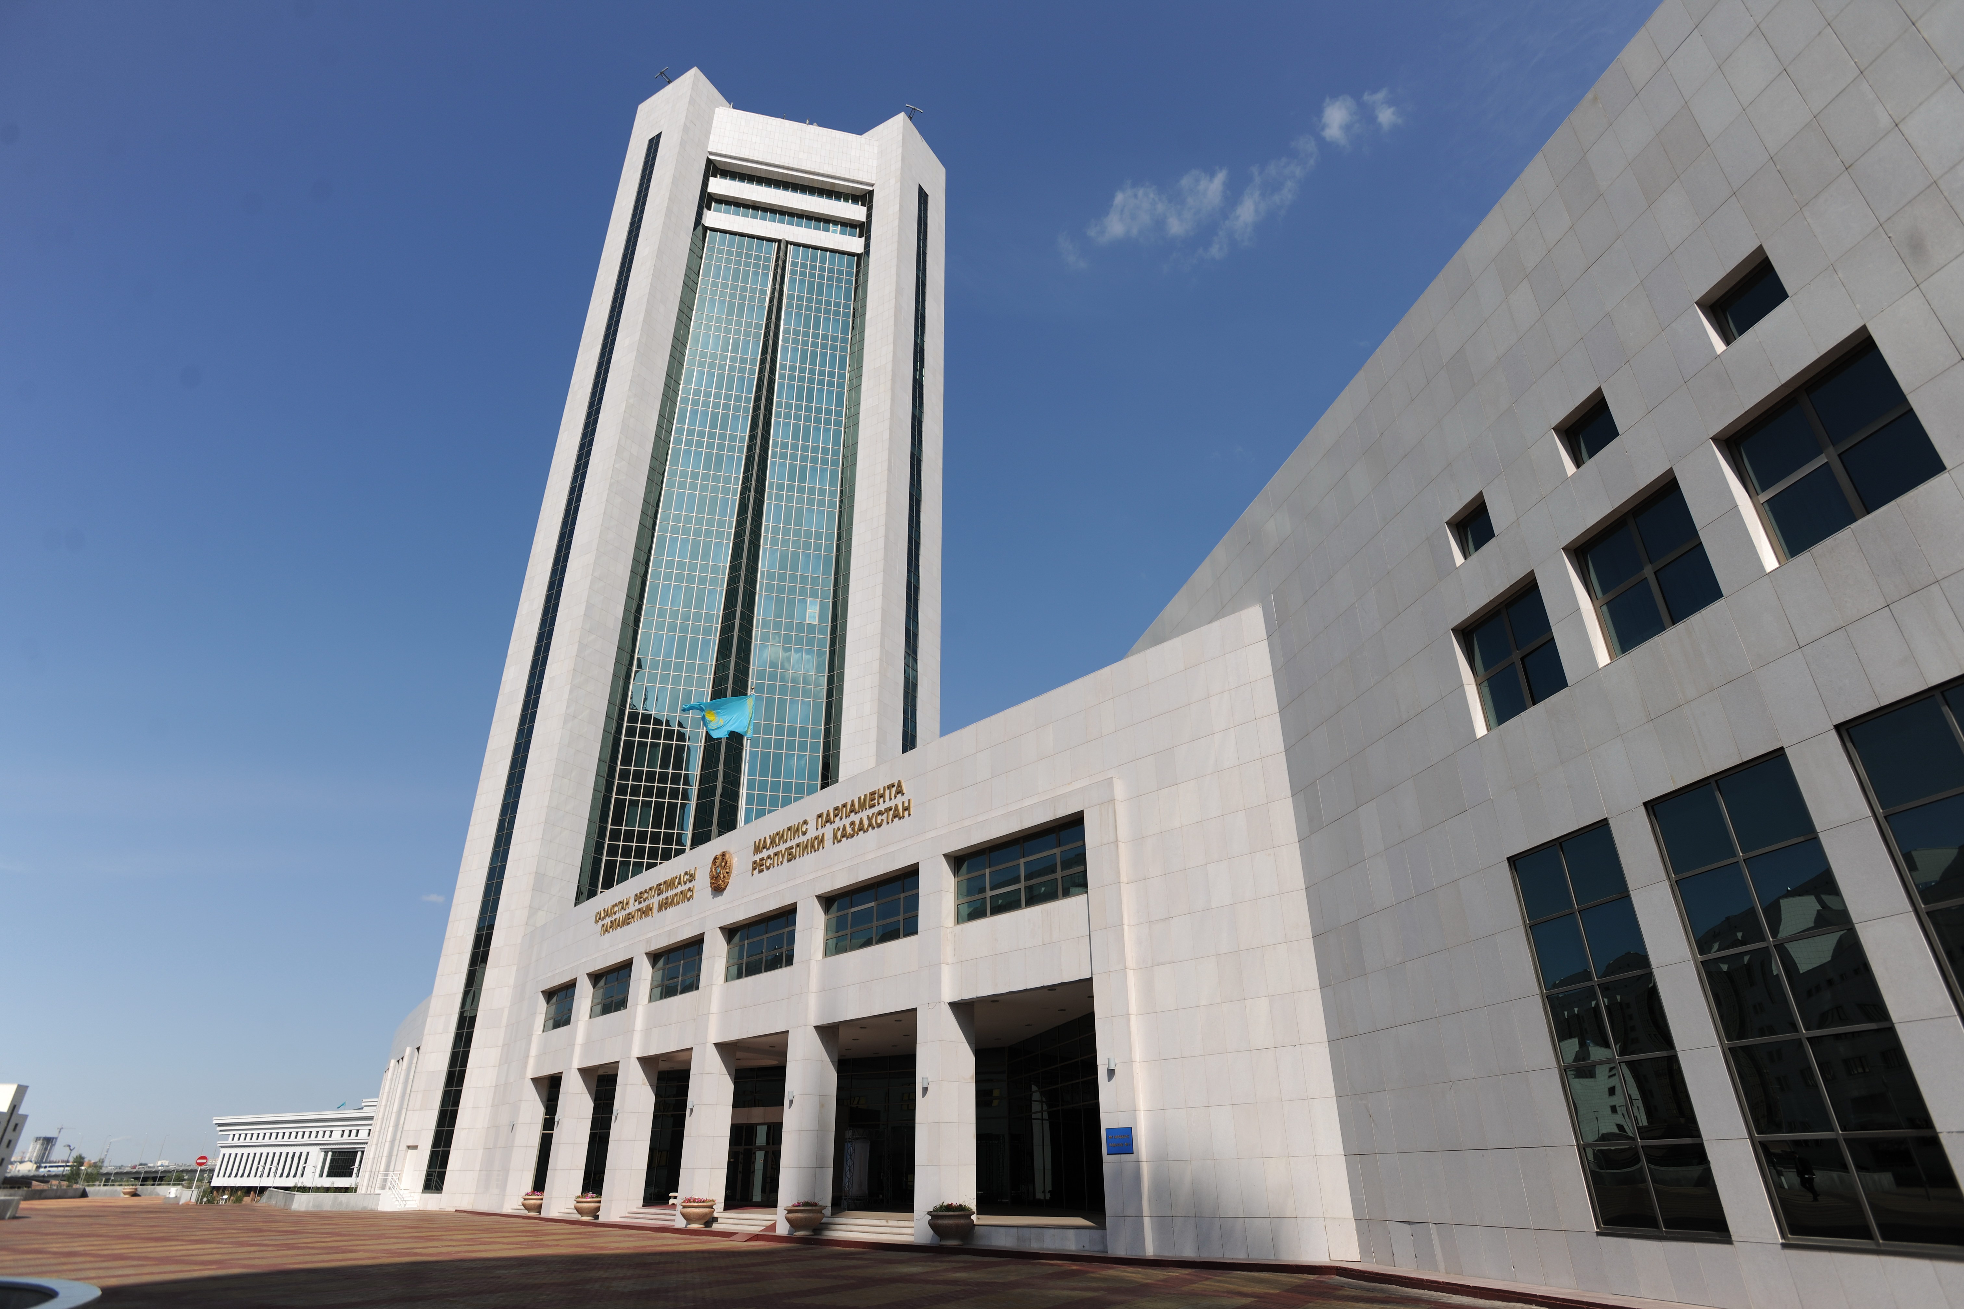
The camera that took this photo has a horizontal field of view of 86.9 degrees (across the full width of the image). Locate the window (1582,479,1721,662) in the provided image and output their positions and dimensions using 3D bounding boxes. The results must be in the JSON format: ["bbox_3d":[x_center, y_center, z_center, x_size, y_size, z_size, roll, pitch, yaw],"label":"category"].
[{"bbox_3d":[9.343,-1.144,14.543,0.200,2.047,2.057,7,-28,-13],"label":"window"}]

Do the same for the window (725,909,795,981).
[{"bbox_3d":[-7.688,10.348,36.547,0.200,2.040,4.947,23,-35,-37],"label":"window"}]

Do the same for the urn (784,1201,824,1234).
[{"bbox_3d":[-4.861,15.483,28.472,1.121,0.760,1.121,4,-27,-8],"label":"urn"}]

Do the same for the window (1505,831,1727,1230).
[{"bbox_3d":[8.583,5.043,14.201,0.200,5.130,2.068,7,-28,-13],"label":"window"}]

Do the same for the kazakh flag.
[{"bbox_3d":[-11.001,2.599,43.332,2.900,1.900,0.650,0,-28,0],"label":"kazakh flag"}]

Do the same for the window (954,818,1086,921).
[{"bbox_3d":[1.126,5.869,27.346,0.200,1.950,5.089,24,-36,-39],"label":"window"}]

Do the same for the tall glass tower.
[{"bbox_3d":[-18.748,-4.666,82.778,27.690,86.190,27.690,6,-28,-13],"label":"tall glass tower"}]

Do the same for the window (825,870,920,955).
[{"bbox_3d":[-3.378,8.150,32.361,0.200,2.040,4.947,23,-35,-37],"label":"window"}]

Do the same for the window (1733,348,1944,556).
[{"bbox_3d":[10.004,-2.348,12.237,0.200,2.076,2.083,7,-28,-13],"label":"window"}]

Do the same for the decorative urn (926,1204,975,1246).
[{"bbox_3d":[-0.723,13.105,23.844,1.102,0.760,1.102,0,-27,-2],"label":"decorative urn"}]

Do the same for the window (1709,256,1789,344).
[{"bbox_3d":[9.987,-4.538,13.424,0.200,0.925,1.010,7,-28,-13],"label":"window"}]

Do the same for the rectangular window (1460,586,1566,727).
[{"bbox_3d":[8.384,0.056,16.078,0.200,1.950,1.989,6,-28,-12],"label":"rectangular window"}]

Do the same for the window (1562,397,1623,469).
[{"bbox_3d":[8.930,-3.159,14.921,0.180,0.887,0.975,6,-28,-12],"label":"window"}]

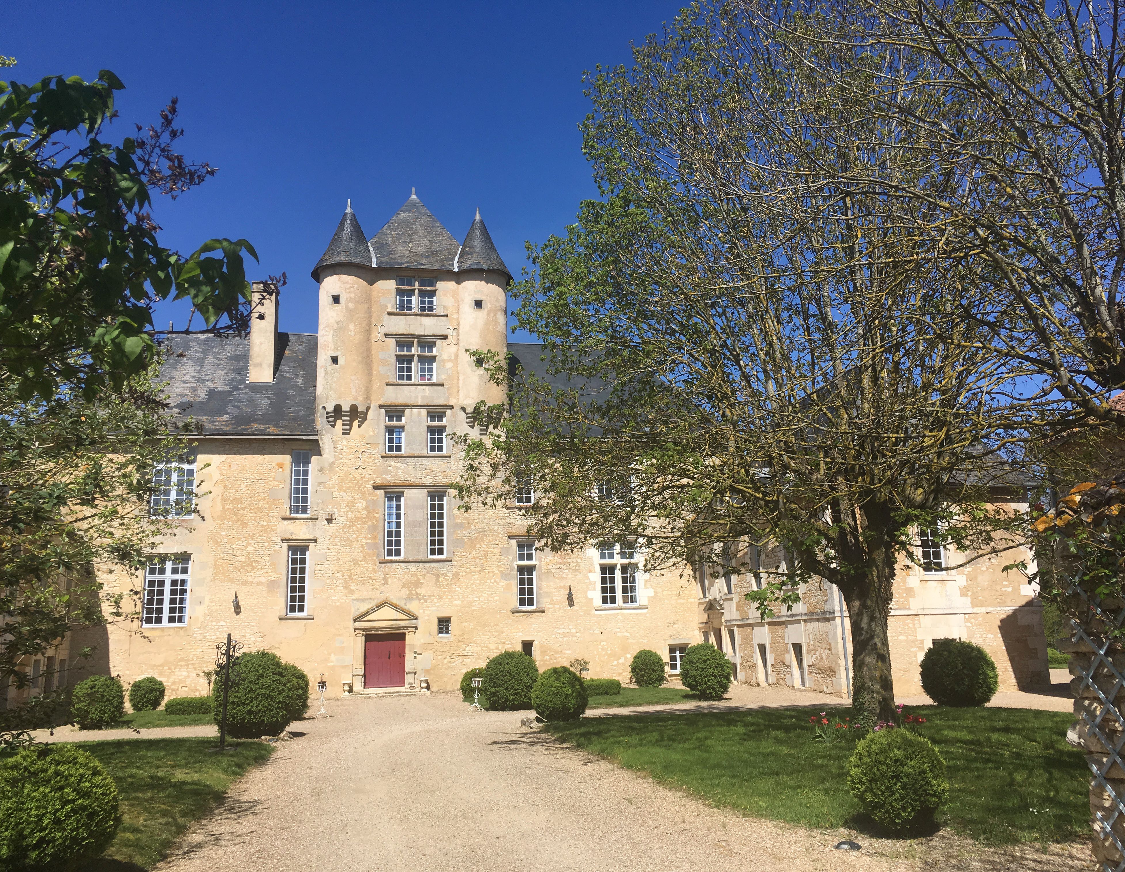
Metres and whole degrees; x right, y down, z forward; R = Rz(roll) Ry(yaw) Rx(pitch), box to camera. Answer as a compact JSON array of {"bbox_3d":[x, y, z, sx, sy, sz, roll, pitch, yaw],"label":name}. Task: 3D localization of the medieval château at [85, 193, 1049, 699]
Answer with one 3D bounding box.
[{"bbox_3d":[-3.239,-1.692,38.832,30.500,23.200,23.500,0,-12,-11],"label":"medieval château"}]

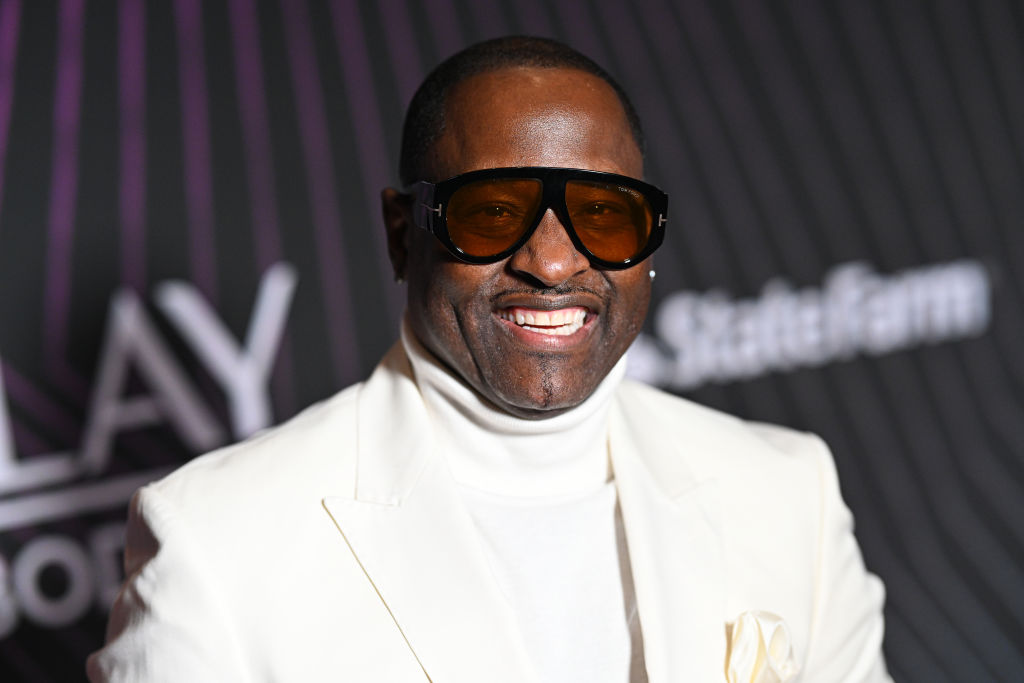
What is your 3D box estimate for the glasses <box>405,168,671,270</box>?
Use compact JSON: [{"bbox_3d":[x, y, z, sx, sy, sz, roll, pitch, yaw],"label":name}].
[{"bbox_3d":[0.015,-0.085,1.563,0.148,0.064,0.148,2,8,-11],"label":"glasses"}]

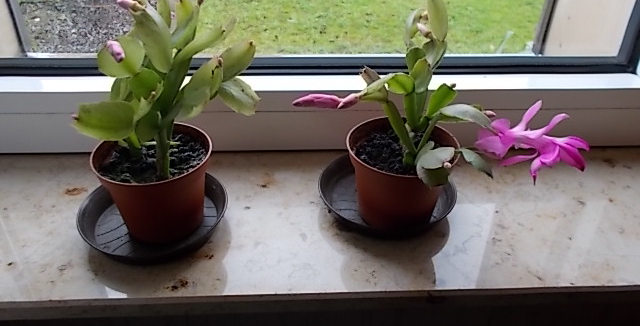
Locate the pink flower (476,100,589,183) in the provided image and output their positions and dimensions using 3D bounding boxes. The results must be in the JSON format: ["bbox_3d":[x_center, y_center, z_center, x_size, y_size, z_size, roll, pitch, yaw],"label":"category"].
[{"bbox_3d":[0.165,-0.017,0.429,0.087,0.061,0.052,1,34,0],"label":"pink flower"}]

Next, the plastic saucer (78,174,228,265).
[{"bbox_3d":[-0.136,0.044,0.462,0.119,0.018,0.119,1,34,-1],"label":"plastic saucer"}]

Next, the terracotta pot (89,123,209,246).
[{"bbox_3d":[-0.130,0.019,0.450,0.091,0.069,0.091,1,34,-1],"label":"terracotta pot"}]

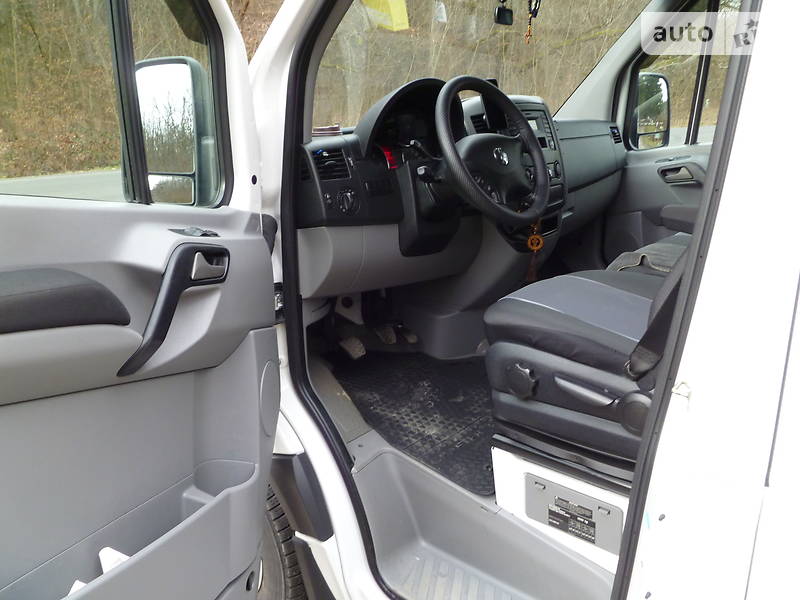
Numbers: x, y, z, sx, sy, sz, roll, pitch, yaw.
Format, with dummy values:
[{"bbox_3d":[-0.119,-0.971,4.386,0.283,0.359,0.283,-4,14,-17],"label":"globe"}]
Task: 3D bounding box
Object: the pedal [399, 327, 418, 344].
[{"bbox_3d":[0.025,0.121,2.097,0.055,0.075,0.028,-22,-14,-47],"label":"pedal"}]

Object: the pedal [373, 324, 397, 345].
[{"bbox_3d":[-0.048,0.118,2.029,0.068,0.062,0.028,-22,-12,-47],"label":"pedal"}]

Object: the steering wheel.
[{"bbox_3d":[0.218,-0.356,1.579,0.100,0.393,0.393,-27,-3,43],"label":"steering wheel"}]

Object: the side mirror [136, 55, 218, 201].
[{"bbox_3d":[-0.511,-0.377,1.456,0.195,0.330,0.125,2,19,8],"label":"side mirror"}]

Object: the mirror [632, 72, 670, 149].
[{"bbox_3d":[1.026,-0.810,2.774,0.195,0.325,0.125,-13,22,-32],"label":"mirror"}]

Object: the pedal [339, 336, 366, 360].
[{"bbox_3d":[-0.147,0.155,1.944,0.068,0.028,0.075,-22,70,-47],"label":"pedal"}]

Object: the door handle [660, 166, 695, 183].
[{"bbox_3d":[1.065,-0.481,2.488,0.125,0.060,0.040,8,20,39],"label":"door handle"}]

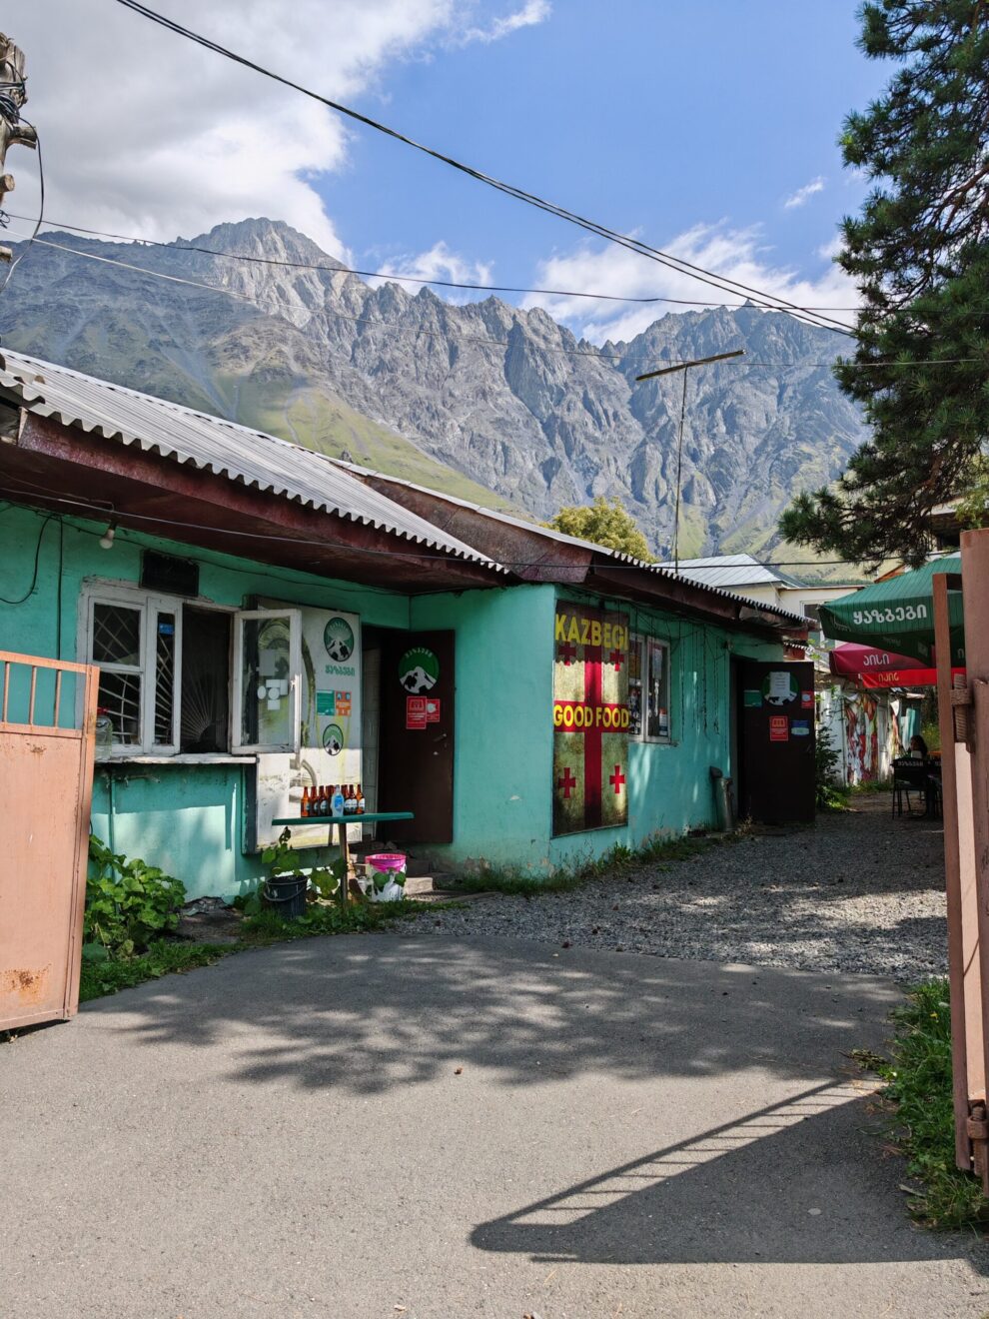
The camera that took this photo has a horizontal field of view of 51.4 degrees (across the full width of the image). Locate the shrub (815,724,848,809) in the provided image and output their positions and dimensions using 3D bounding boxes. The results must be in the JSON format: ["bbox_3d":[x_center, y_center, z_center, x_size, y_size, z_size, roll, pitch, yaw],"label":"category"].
[{"bbox_3d":[4.687,1.528,14.600,0.700,1.200,0.750,-3,-6,33],"label":"shrub"}]

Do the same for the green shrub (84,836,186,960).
[{"bbox_3d":[-2.453,1.575,6.850,0.720,0.800,0.900,-3,-6,33],"label":"green shrub"}]

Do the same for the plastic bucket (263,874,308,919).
[{"bbox_3d":[-1.619,1.859,8.000,0.330,0.320,0.330,0,-5,0],"label":"plastic bucket"}]

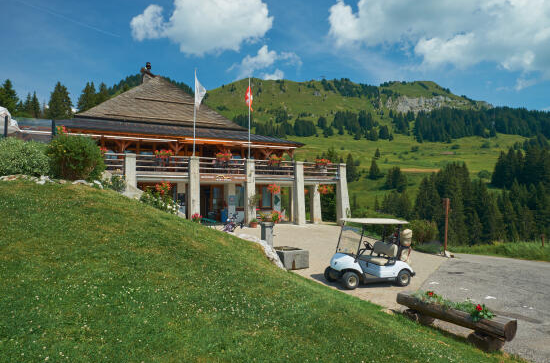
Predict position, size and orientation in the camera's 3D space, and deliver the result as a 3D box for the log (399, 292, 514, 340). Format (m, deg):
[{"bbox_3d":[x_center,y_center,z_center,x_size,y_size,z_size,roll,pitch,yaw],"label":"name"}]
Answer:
[{"bbox_3d":[3.385,2.544,7.040,0.440,0.350,2.030,1,1,-41],"label":"log"}]

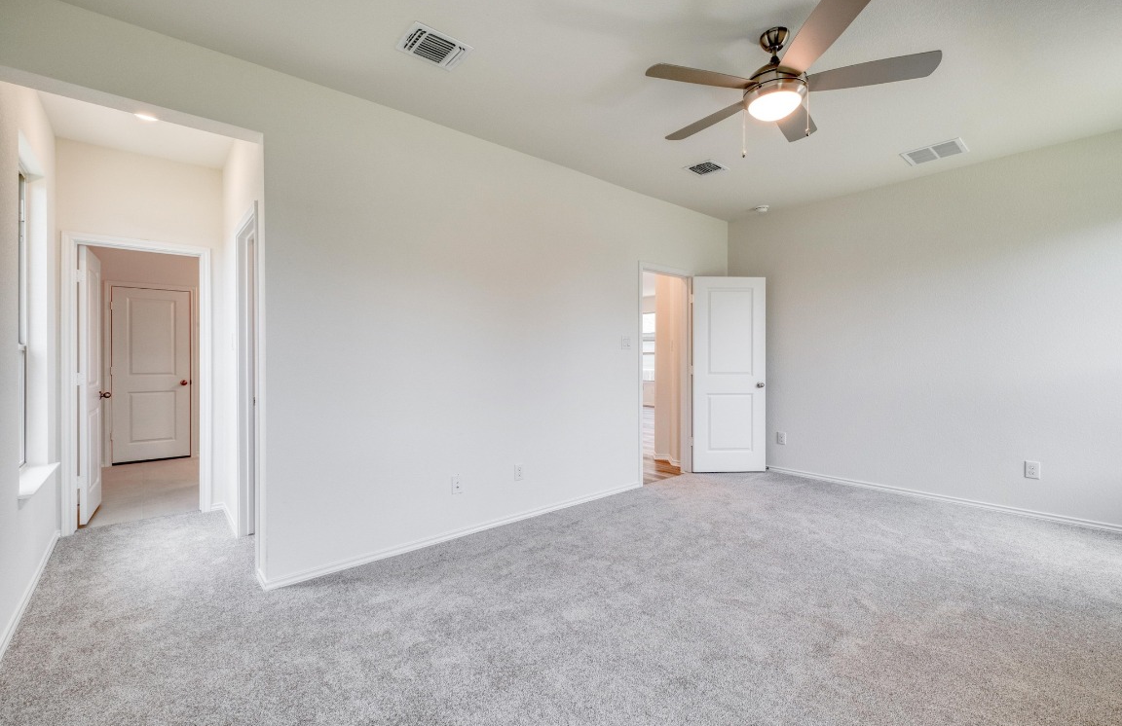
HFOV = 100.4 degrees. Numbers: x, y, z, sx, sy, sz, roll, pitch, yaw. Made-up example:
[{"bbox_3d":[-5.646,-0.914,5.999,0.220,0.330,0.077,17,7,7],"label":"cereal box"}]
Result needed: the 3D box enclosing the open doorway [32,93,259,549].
[{"bbox_3d":[-1.934,-0.007,2.204,0.920,2.360,0.180,0,1,-39],"label":"open doorway"}]

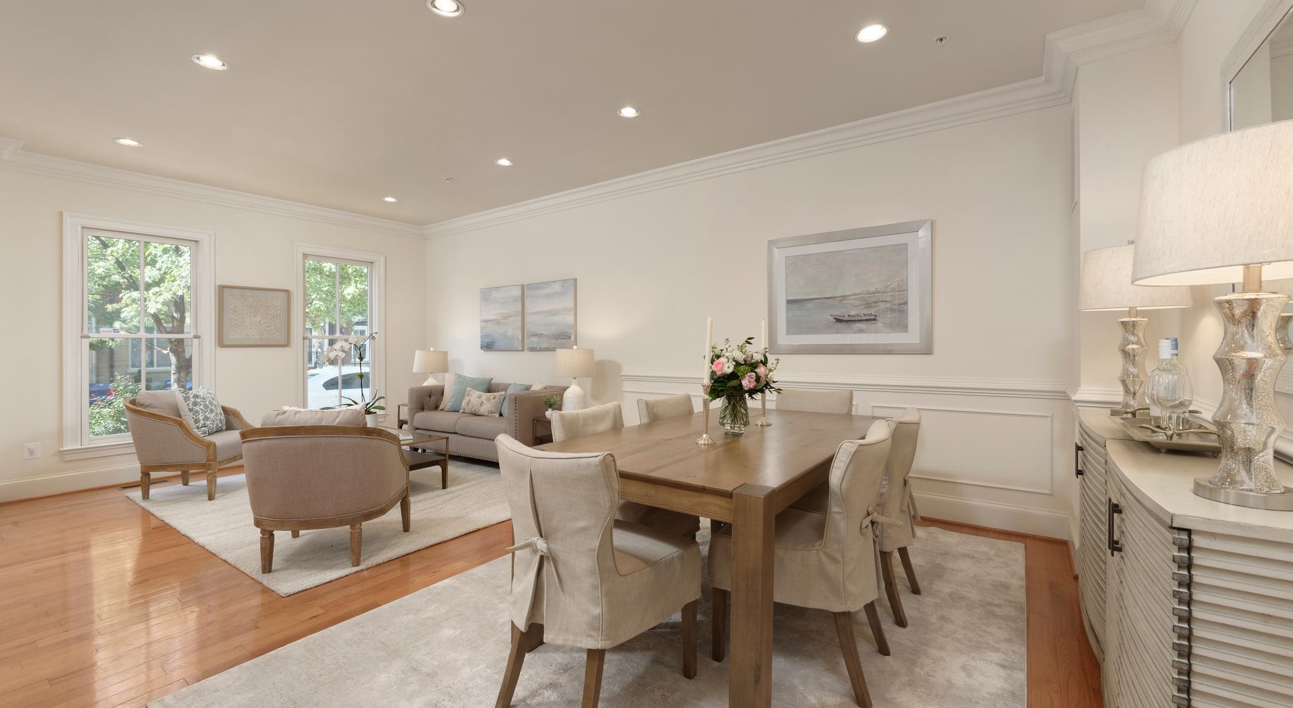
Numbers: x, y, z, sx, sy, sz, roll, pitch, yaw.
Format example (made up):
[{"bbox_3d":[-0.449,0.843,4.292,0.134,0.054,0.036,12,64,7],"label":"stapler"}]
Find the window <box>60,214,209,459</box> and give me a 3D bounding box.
[{"bbox_3d":[-4.350,-0.139,4.366,0.120,1.970,0.970,0,1,39],"label":"window"}]

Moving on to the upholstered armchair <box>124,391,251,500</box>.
[{"bbox_3d":[-3.756,0.736,4.184,0.680,0.800,0.720,-1,1,-10],"label":"upholstered armchair"}]

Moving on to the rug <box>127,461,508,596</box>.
[{"bbox_3d":[-2.232,1.110,4.171,2.970,0.016,2.400,0,1,33],"label":"rug"}]

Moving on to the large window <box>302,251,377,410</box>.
[{"bbox_3d":[-3.527,-0.190,5.817,0.100,1.820,0.780,0,2,35],"label":"large window"}]

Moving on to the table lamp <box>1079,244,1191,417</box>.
[{"bbox_3d":[2.152,-0.108,2.225,0.365,0.785,0.365,0,1,34],"label":"table lamp"}]

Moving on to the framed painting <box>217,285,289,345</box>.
[{"bbox_3d":[-4.001,-0.369,5.141,0.040,0.604,0.607,0,1,35],"label":"framed painting"}]

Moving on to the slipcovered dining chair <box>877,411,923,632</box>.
[{"bbox_3d":[0.927,0.691,2.362,0.620,0.885,0.480,0,2,37],"label":"slipcovered dining chair"}]

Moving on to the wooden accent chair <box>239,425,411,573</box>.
[{"bbox_3d":[-1.811,0.754,2.858,0.740,0.775,0.690,-1,1,-7],"label":"wooden accent chair"}]

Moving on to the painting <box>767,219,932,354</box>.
[{"bbox_3d":[1.439,-0.447,3.671,1.130,0.906,0.040,0,1,35],"label":"painting"}]

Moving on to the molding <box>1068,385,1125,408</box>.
[{"bbox_3d":[2.336,0.226,2.488,0.360,0.110,0.060,0,1,35],"label":"molding"}]

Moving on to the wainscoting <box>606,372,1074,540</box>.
[{"bbox_3d":[1.112,0.635,3.877,3.300,0.925,0.070,0,2,35],"label":"wainscoting"}]

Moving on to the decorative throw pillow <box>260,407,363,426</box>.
[{"bbox_3d":[-1.802,0.506,2.763,0.500,0.420,0.160,-1,14,-7],"label":"decorative throw pillow"}]

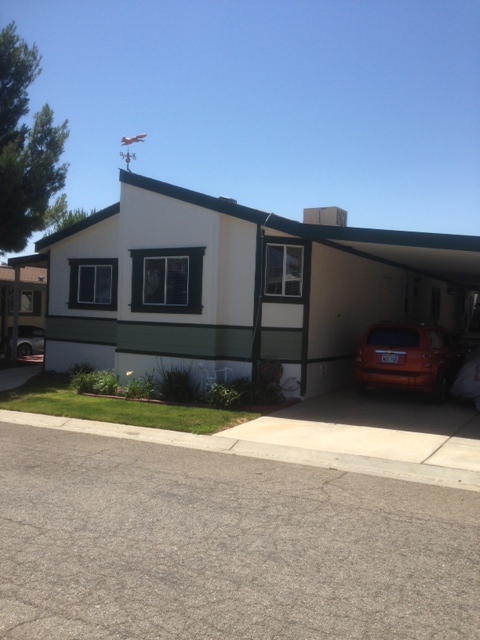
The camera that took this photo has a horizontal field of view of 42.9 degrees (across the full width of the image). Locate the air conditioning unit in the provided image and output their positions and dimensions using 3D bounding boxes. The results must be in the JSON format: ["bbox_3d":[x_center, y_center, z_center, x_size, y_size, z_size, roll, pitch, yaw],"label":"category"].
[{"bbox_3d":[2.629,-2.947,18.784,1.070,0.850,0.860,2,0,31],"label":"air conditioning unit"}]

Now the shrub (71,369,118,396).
[{"bbox_3d":[-2.972,1.242,12.499,0.950,0.480,0.700,2,0,31],"label":"shrub"}]

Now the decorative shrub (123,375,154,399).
[{"bbox_3d":[-2.000,1.296,11.949,0.580,0.430,0.500,2,0,31],"label":"decorative shrub"}]

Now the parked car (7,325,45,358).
[{"bbox_3d":[-8.960,0.923,26.741,1.800,1.450,4.500,2,0,31],"label":"parked car"}]

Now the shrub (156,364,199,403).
[{"bbox_3d":[-1.166,1.184,11.598,0.760,0.680,0.700,2,0,0],"label":"shrub"}]

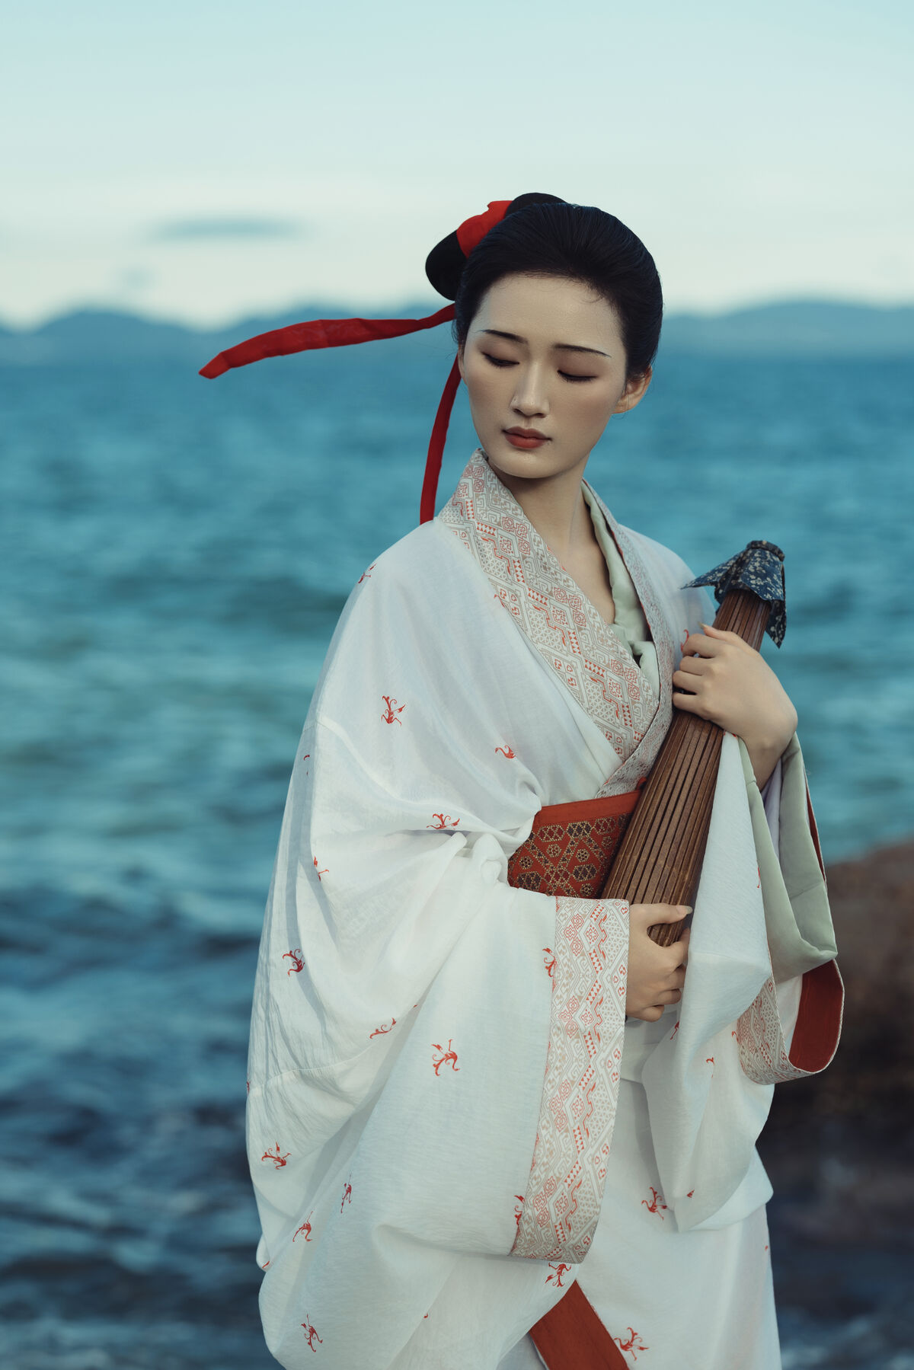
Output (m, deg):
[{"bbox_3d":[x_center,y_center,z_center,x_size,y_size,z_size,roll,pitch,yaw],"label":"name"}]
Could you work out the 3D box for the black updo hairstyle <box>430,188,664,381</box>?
[{"bbox_3d":[0.076,-0.334,2.740,0.195,0.185,0.230,9,18,13],"label":"black updo hairstyle"}]

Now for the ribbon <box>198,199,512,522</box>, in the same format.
[{"bbox_3d":[-0.087,-0.280,2.820,0.280,0.300,0.130,1,6,4],"label":"ribbon"}]

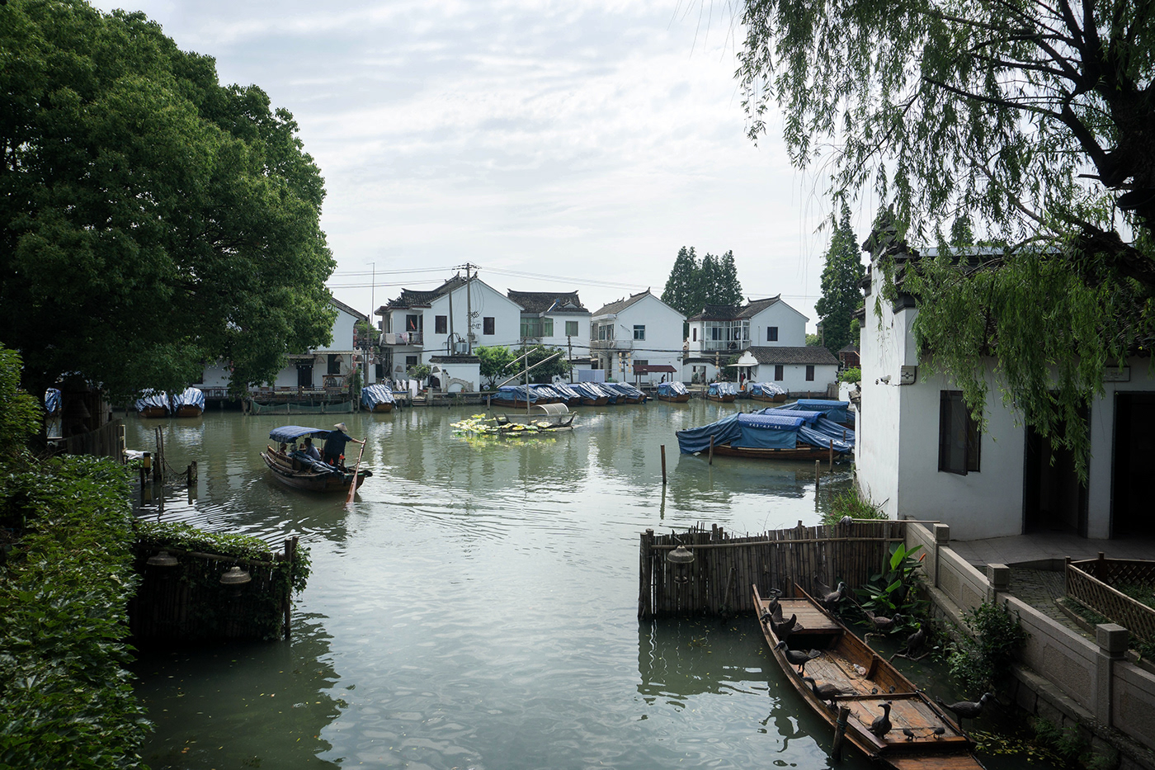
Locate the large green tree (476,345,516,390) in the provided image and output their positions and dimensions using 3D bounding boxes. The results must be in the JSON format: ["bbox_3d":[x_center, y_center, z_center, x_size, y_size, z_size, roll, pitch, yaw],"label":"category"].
[{"bbox_3d":[-6.800,-1.486,64.000,3.400,3.850,3.400,0,2,0],"label":"large green tree"}]

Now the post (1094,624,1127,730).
[{"bbox_3d":[5.890,3.206,8.500,0.200,1.060,0.200,0,3,-5],"label":"post"}]

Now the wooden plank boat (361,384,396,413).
[{"bbox_3d":[-14.527,0.825,56.000,1.954,1.622,3.000,-1,3,-25],"label":"wooden plank boat"}]

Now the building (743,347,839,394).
[{"bbox_3d":[18.900,-1.357,69.800,7.500,4.200,5.000,0,2,-7],"label":"building"}]

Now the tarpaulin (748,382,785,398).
[{"bbox_3d":[16.151,0.448,66.000,1.650,1.223,2.665,-1,3,-32],"label":"tarpaulin"}]

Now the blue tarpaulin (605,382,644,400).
[{"bbox_3d":[3.872,0.499,63.300,1.650,1.285,3.182,-1,3,-34],"label":"blue tarpaulin"}]

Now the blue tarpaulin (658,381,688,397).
[{"bbox_3d":[8.026,0.330,65.000,1.600,1.158,2.172,-1,3,-28],"label":"blue tarpaulin"}]

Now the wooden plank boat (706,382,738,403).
[{"bbox_3d":[11.850,0.536,64.300,1.750,1.570,6.800,0,2,0],"label":"wooden plank boat"}]

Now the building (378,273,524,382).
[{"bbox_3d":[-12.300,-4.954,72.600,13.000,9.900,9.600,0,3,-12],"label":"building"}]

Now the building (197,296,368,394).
[{"bbox_3d":[-21.000,-2.864,55.800,11.000,7.200,8.000,-1,2,-20],"label":"building"}]

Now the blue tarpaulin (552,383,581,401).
[{"bbox_3d":[-1.111,0.569,62.500,1.650,1.301,2.423,-1,3,-34],"label":"blue tarpaulin"}]

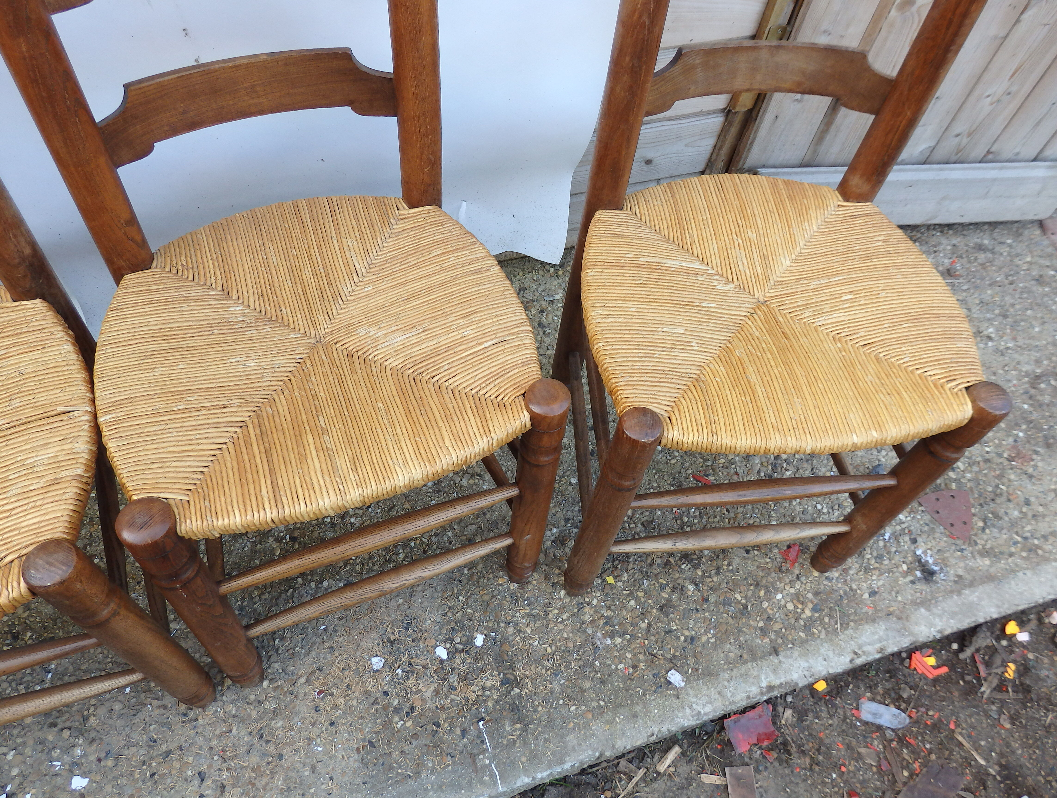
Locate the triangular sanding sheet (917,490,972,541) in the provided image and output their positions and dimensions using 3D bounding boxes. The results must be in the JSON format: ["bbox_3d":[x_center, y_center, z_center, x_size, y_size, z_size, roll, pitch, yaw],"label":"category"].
[{"bbox_3d":[0.675,0.173,1.244,0.087,0.004,0.097,24,56,11],"label":"triangular sanding sheet"}]

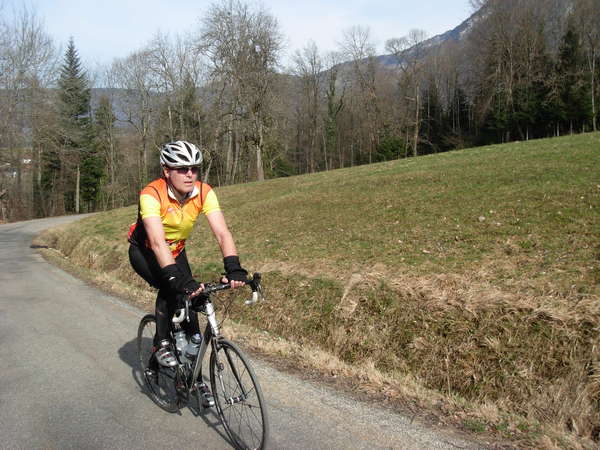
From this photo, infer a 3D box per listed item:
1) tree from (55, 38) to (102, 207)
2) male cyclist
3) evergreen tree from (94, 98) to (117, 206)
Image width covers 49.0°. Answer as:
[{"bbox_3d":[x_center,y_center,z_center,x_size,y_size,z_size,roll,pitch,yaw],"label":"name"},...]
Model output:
[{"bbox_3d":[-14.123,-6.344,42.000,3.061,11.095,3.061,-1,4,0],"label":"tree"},{"bbox_3d":[-0.713,0.322,3.945,0.540,1.650,0.920,-3,5,-37],"label":"male cyclist"},{"bbox_3d":[-12.762,-4.733,43.000,1.723,7.311,1.723,-1,4,0],"label":"evergreen tree"}]

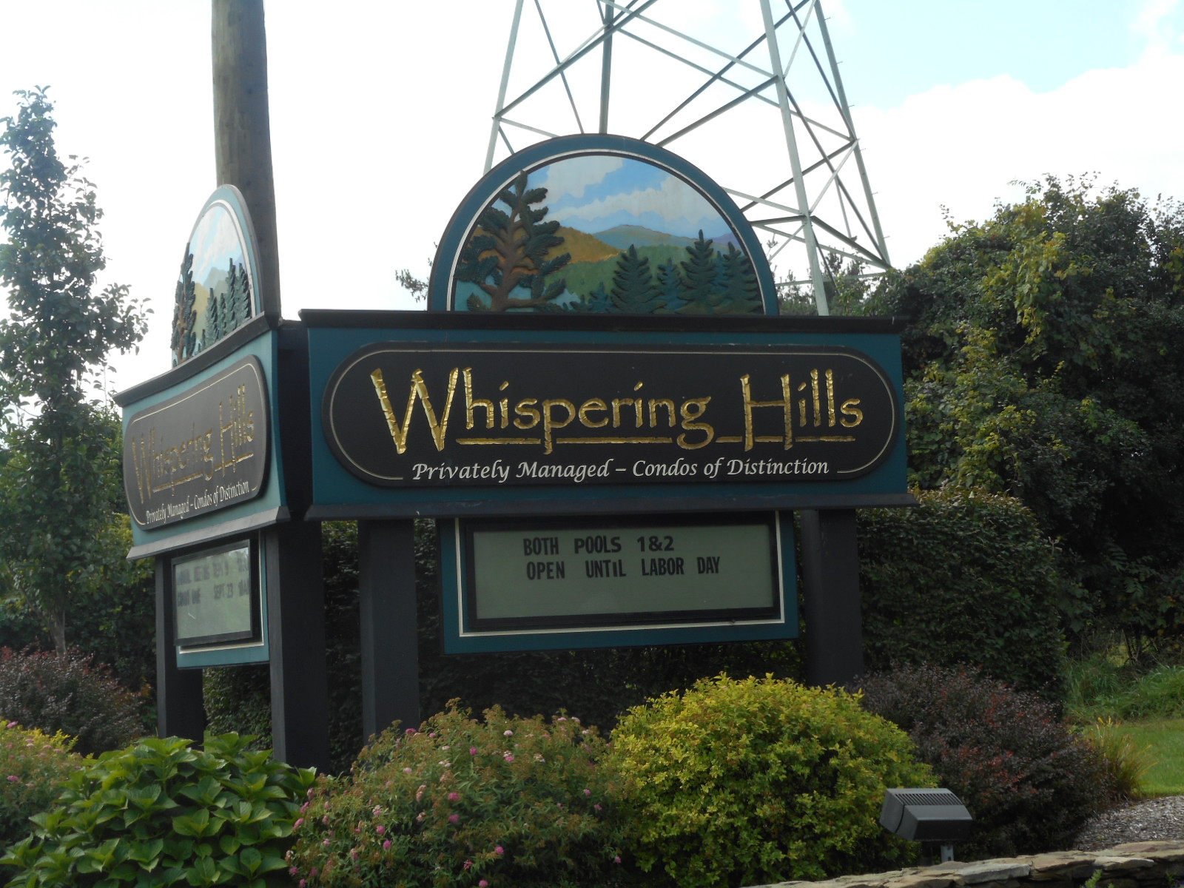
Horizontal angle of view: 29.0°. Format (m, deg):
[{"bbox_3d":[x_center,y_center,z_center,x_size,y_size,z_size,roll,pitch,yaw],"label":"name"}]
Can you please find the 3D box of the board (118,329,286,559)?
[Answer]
[{"bbox_3d":[-2.015,0.039,11.816,0.213,0.952,3.132,0,-5,-24],"label":"board"}]

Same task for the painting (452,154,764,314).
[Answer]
[{"bbox_3d":[0.072,-1.011,11.144,1.647,0.811,0.061,0,-5,-22],"label":"painting"}]

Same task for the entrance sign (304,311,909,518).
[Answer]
[{"bbox_3d":[0.132,-0.136,10.981,3.132,0.952,0.213,0,-5,-22],"label":"entrance sign"}]

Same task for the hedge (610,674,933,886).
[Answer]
[{"bbox_3d":[0.788,1.481,10.065,1.389,0.943,1.347,-2,-5,0],"label":"hedge"}]

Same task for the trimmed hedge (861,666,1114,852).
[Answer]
[{"bbox_3d":[1.866,1.505,10.889,1.197,0.949,1.161,-2,-5,0],"label":"trimmed hedge"}]

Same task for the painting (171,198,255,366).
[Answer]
[{"bbox_3d":[-1.964,-0.852,11.919,0.061,0.811,1.647,0,-5,-24],"label":"painting"}]

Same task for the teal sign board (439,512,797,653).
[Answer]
[{"bbox_3d":[0.156,0.649,10.971,1.833,0.628,0.091,0,-5,-22],"label":"teal sign board"}]

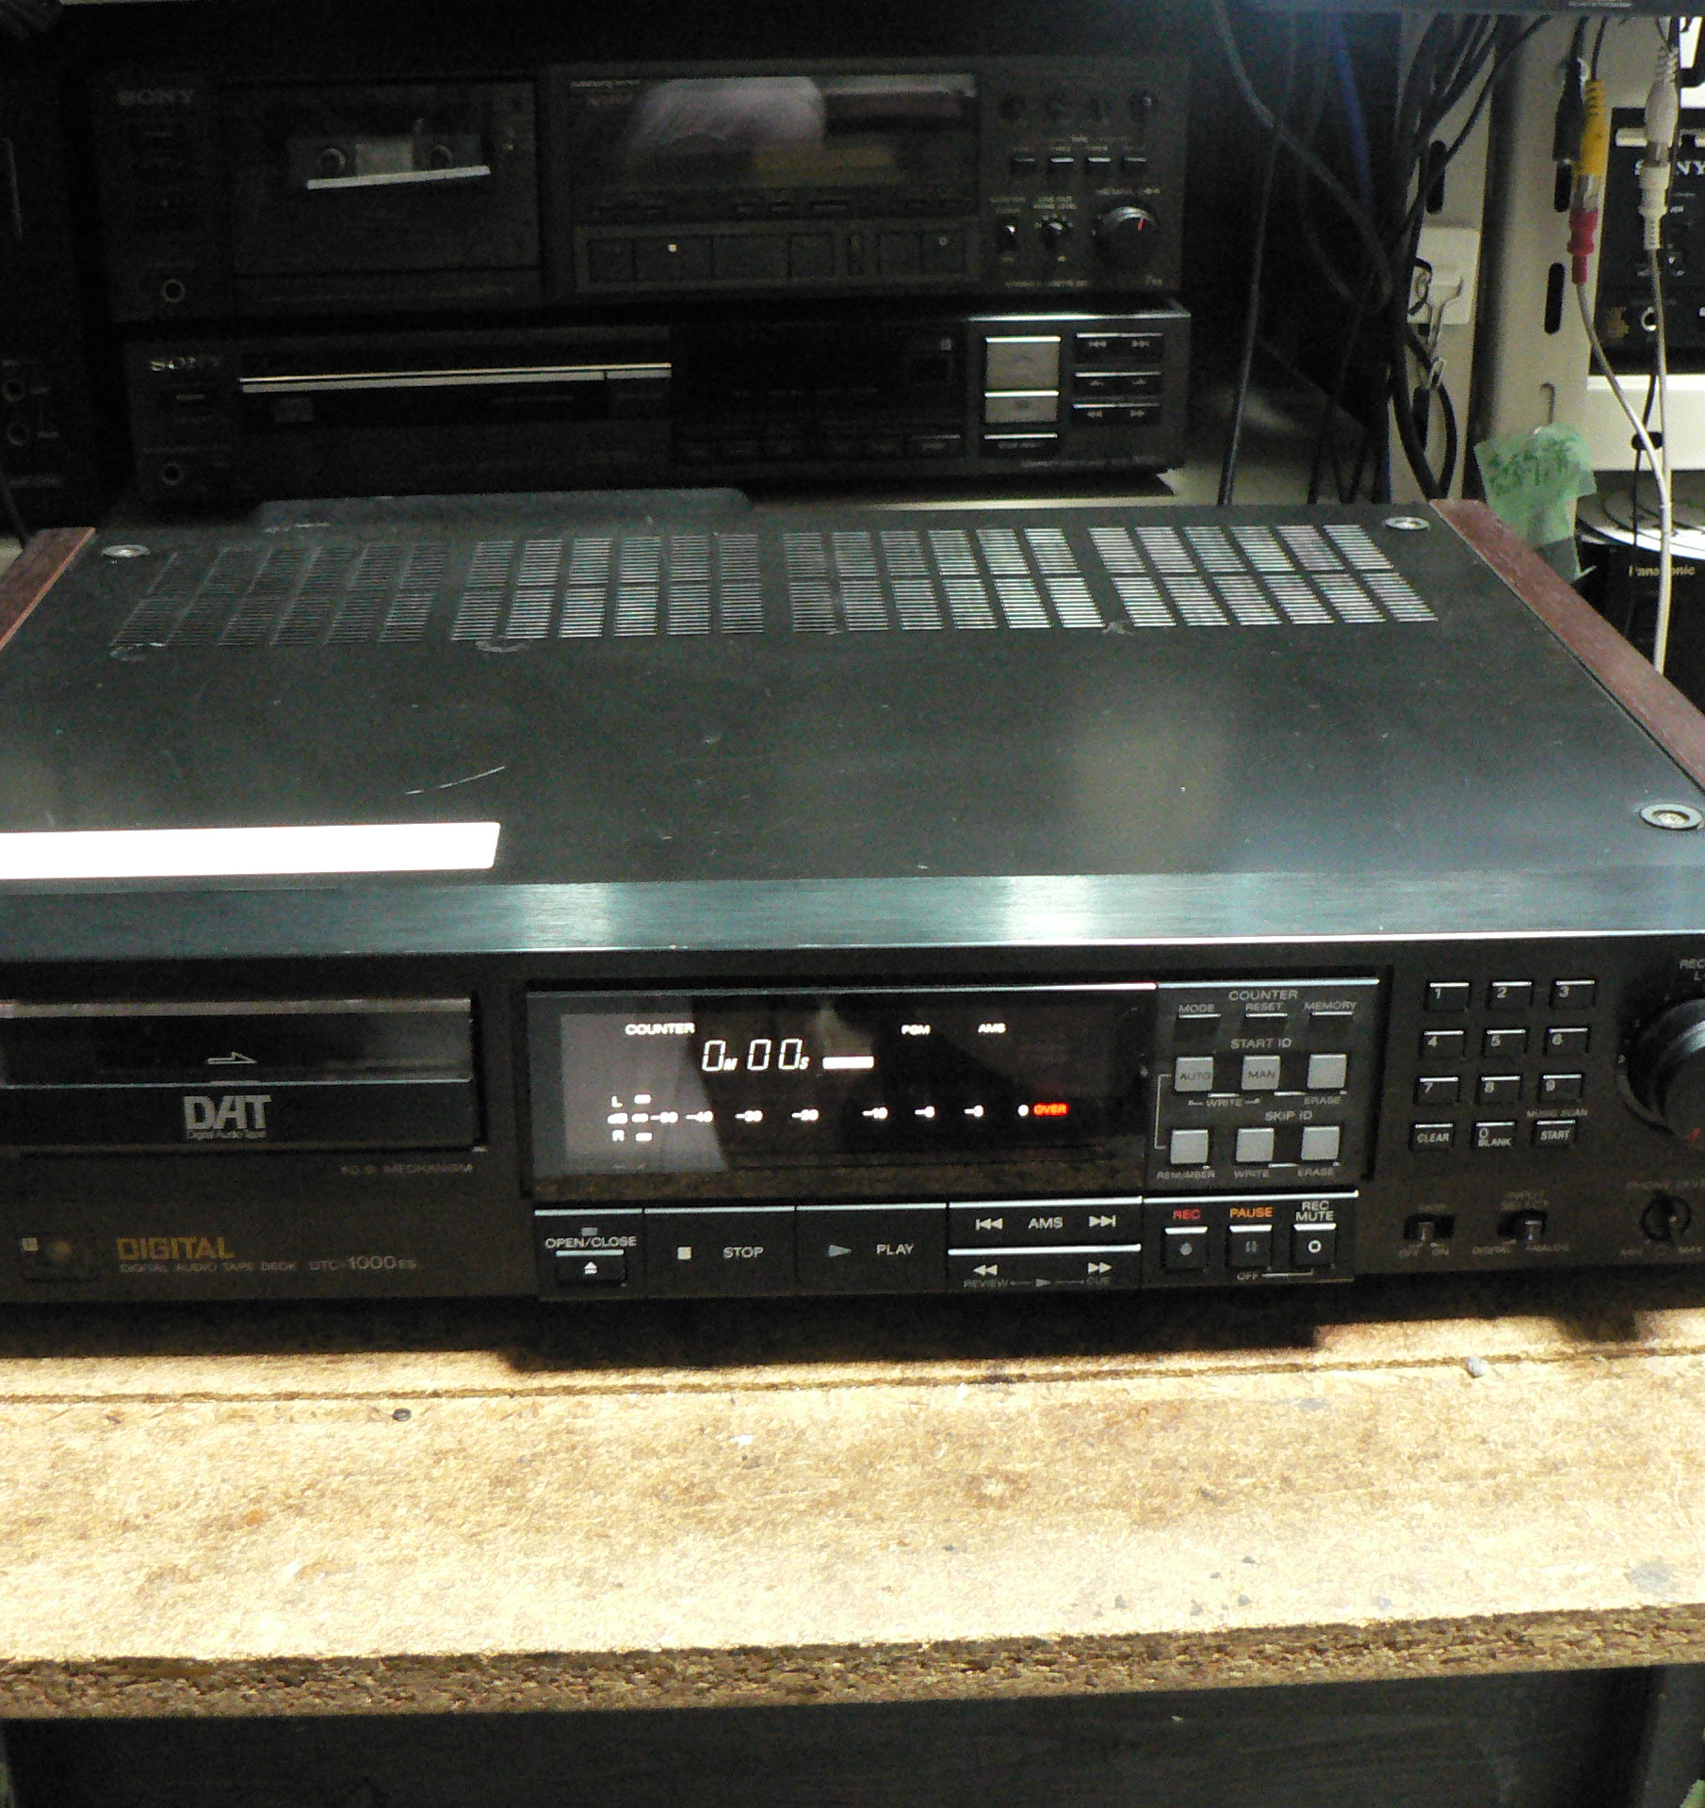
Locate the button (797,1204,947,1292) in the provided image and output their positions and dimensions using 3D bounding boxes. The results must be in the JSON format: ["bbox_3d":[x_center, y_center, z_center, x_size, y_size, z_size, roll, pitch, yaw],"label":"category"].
[{"bbox_3d":[0.004,0.074,0.552,0.033,0.022,0.006,-1,25,-3],"label":"button"}]

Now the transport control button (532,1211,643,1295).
[{"bbox_3d":[-0.057,0.075,0.549,0.023,0.022,0.006,-1,25,-3],"label":"transport control button"}]

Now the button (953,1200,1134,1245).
[{"bbox_3d":[0.042,0.069,0.552,0.043,0.012,0.006,-1,25,-3],"label":"button"}]

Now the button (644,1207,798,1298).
[{"bbox_3d":[-0.029,0.075,0.550,0.033,0.022,0.006,-1,25,-3],"label":"button"}]

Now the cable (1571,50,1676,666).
[{"bbox_3d":[0.273,-0.183,0.894,0.050,0.231,0.030,0,24,0],"label":"cable"}]

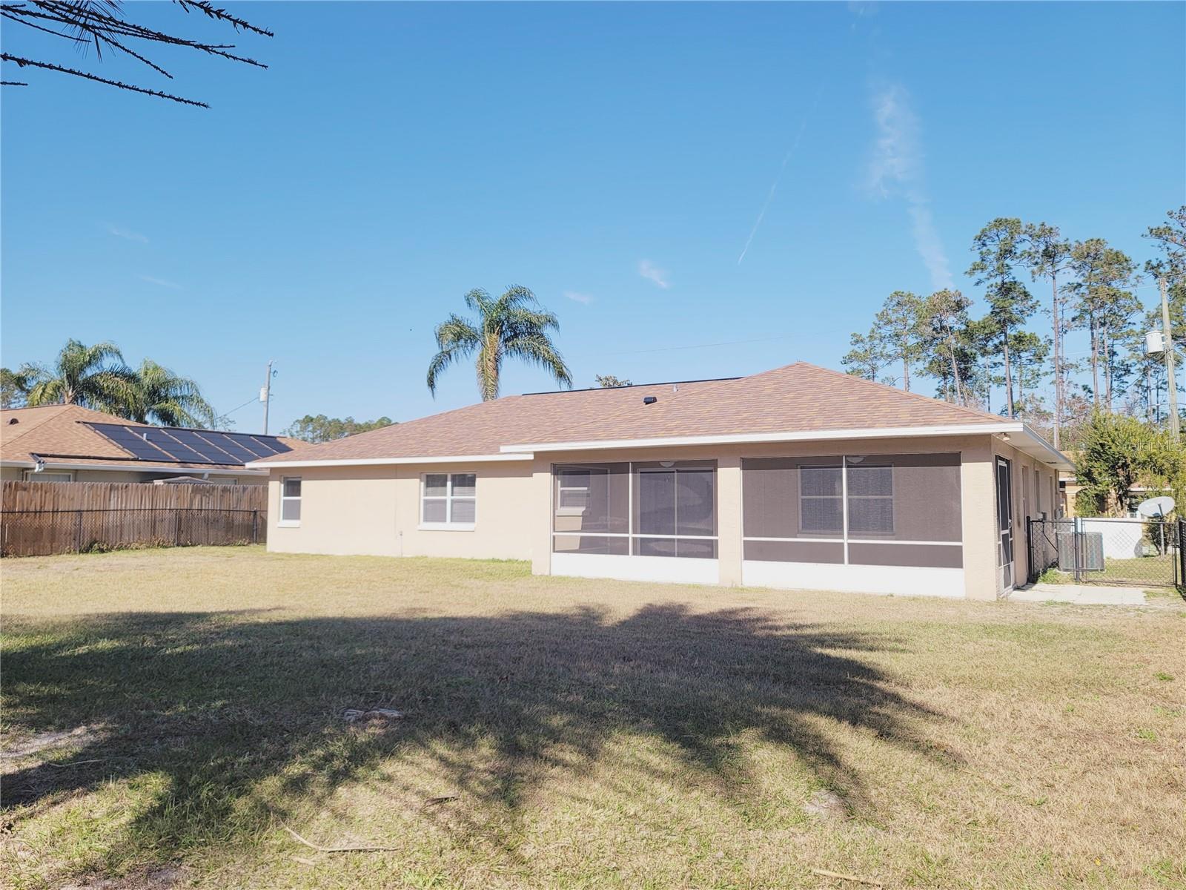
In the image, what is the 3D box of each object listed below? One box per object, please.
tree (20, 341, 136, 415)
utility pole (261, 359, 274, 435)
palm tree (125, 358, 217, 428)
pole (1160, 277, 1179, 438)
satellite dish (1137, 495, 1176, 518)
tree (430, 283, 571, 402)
[{"bbox_3d":[-30.275,-0.664,49.616,6.500,10.977,6.500,3,-5,-31],"label":"tree"},{"bbox_3d":[-20.116,-0.100,52.639,0.750,10.323,0.450,3,-4,-21],"label":"utility pole"},{"bbox_3d":[-25.687,-0.107,49.157,6.000,9.823,6.000,2,-5,-28],"label":"palm tree"},{"bbox_3d":[22.471,-1.402,33.137,0.340,10.383,0.340,-5,-5,32],"label":"pole"},{"bbox_3d":[15.391,1.696,23.401,0.600,0.620,0.860,3,-5,-37],"label":"satellite dish"},{"bbox_3d":[-4.454,-1.483,37.116,6.200,10.976,6.200,1,-4,-7],"label":"tree"}]

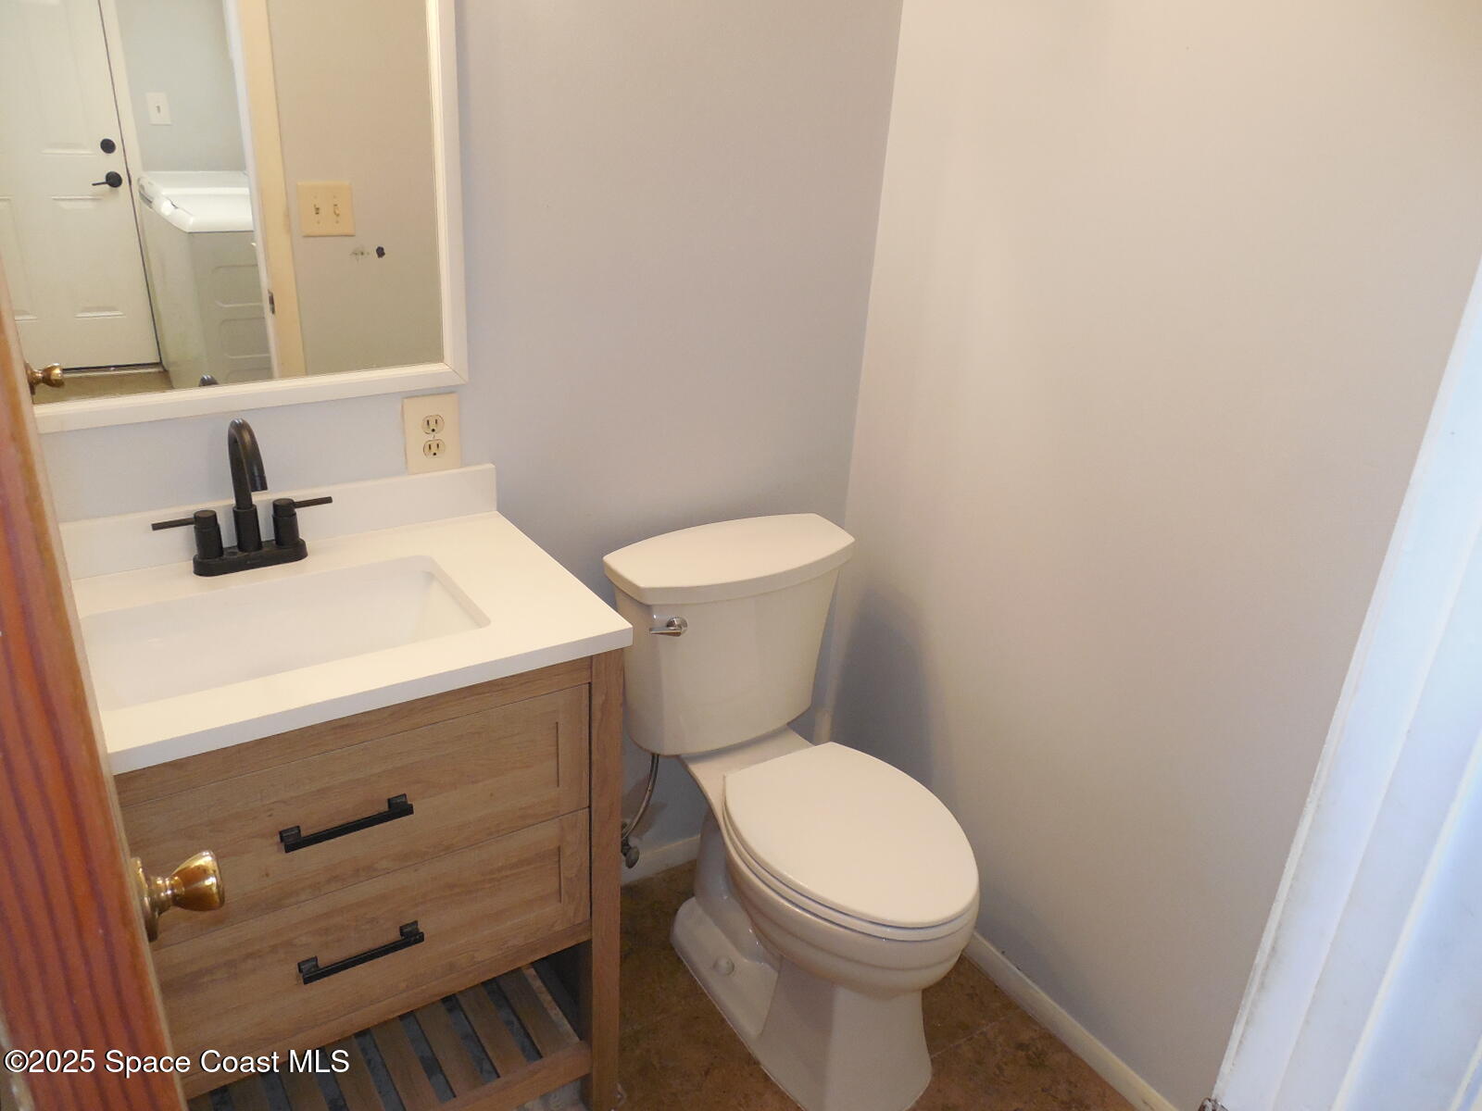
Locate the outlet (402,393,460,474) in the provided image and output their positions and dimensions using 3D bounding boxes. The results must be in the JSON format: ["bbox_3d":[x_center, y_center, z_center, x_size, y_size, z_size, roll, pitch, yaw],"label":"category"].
[{"bbox_3d":[-0.472,-0.183,1.645,0.085,0.128,0.009,-12,28,-32],"label":"outlet"}]

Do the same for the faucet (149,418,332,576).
[{"bbox_3d":[-0.651,-0.074,1.424,0.232,0.224,0.173,-12,28,-32],"label":"faucet"}]

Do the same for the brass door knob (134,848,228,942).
[{"bbox_3d":[-0.425,0.253,0.809,0.060,0.069,0.069,-12,28,-32],"label":"brass door knob"}]

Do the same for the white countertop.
[{"bbox_3d":[-0.587,0.053,1.365,0.759,0.101,0.470,-12,28,-32],"label":"white countertop"}]

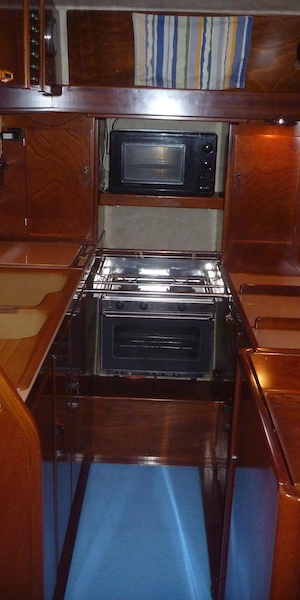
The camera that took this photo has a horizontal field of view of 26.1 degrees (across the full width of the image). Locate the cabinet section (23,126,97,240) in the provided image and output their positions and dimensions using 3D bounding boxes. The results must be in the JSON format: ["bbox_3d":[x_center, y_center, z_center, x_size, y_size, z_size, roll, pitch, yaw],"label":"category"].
[{"bbox_3d":[-0.411,-0.532,2.972,0.310,0.510,0.040,2,16,0],"label":"cabinet section"}]

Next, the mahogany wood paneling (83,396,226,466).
[{"bbox_3d":[0.016,0.560,2.770,0.580,0.310,0.040,2,16,0],"label":"mahogany wood paneling"}]

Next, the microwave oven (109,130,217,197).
[{"bbox_3d":[0.065,-0.672,3.138,0.485,0.280,0.350,2,16,0],"label":"microwave oven"}]

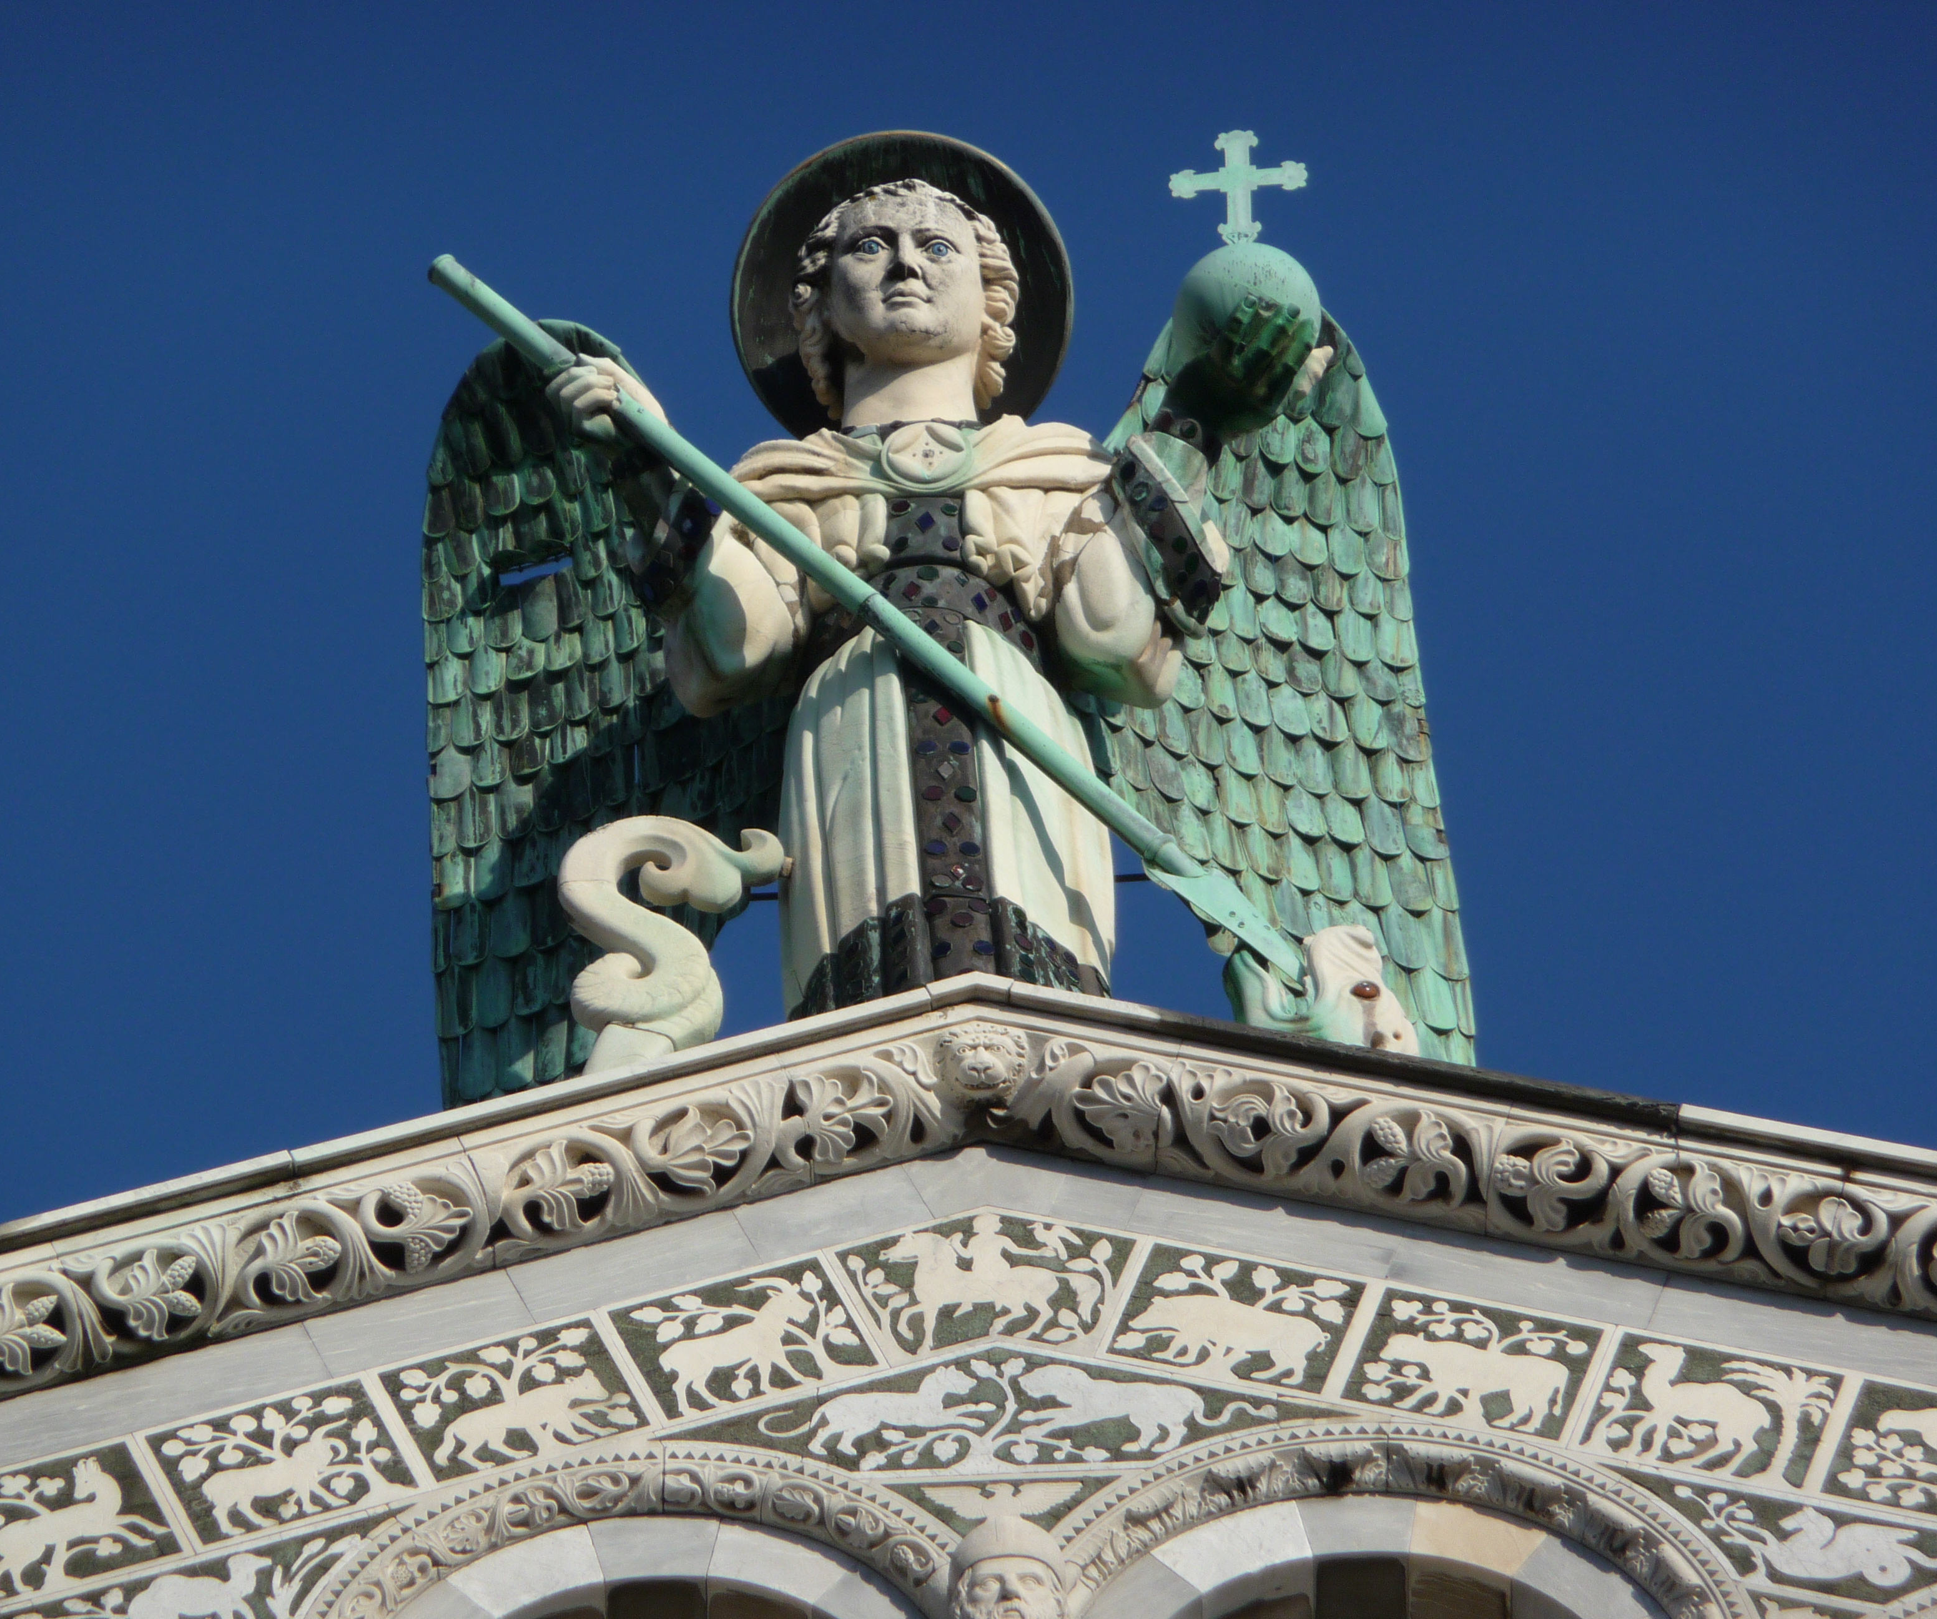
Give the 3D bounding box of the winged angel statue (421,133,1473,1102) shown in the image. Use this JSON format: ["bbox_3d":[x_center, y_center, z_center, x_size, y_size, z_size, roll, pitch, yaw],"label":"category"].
[{"bbox_3d":[-0.145,-0.515,49.839,2.861,4.032,1.200,-2,-47,-2],"label":"winged angel statue"}]

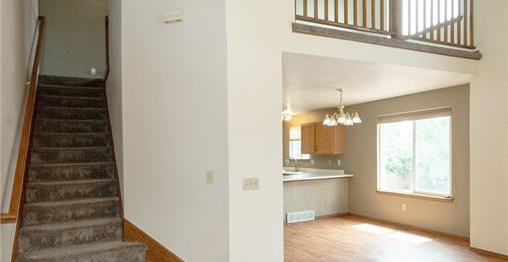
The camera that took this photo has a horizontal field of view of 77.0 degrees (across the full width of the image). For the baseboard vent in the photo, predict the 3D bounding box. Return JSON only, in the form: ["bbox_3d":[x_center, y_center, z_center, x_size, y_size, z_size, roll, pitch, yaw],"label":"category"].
[{"bbox_3d":[0.979,1.766,6.570,0.654,0.197,0.025,0,-3,-25],"label":"baseboard vent"}]

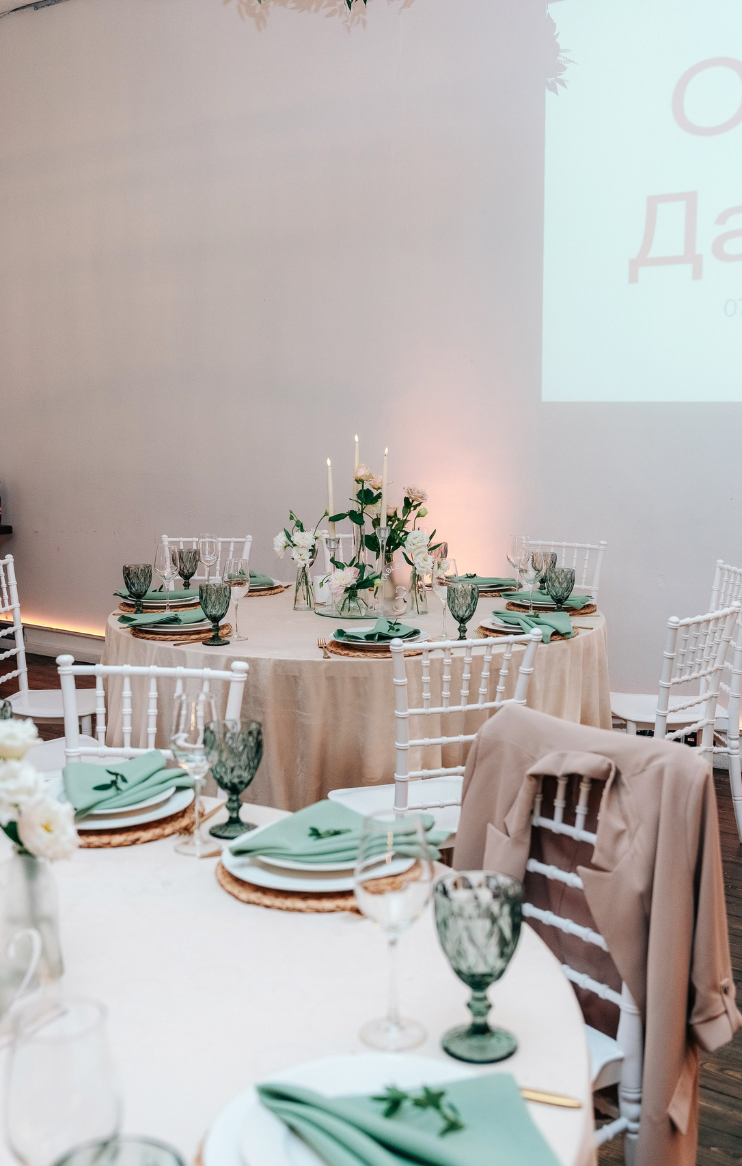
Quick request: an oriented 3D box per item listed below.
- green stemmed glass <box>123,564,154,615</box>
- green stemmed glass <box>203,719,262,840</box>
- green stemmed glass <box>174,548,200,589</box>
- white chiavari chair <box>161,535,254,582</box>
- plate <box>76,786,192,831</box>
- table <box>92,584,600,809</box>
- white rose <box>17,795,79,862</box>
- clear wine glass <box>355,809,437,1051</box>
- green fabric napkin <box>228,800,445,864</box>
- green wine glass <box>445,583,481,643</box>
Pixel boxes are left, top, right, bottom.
[{"bbox_3d":[-0.747,0.030,3.749,0.088,0.170,0.088,0,8,0],"label":"green stemmed glass"},{"bbox_3d":[-0.210,0.297,1.782,0.088,0.170,0.088,0,8,0],"label":"green stemmed glass"},{"bbox_3d":[-0.666,-0.037,4.239,0.088,0.170,0.088,0,8,0],"label":"green stemmed glass"},{"bbox_3d":[-0.698,0.280,4.837,0.400,0.920,0.440,0,8,-1],"label":"white chiavari chair"},{"bbox_3d":[-0.428,0.357,1.877,0.275,0.023,0.275,1,8,0],"label":"plate"},{"bbox_3d":[-0.044,0.464,3.909,1.680,0.760,1.680,0,8,0],"label":"table"},{"bbox_3d":[-0.364,0.277,1.315,0.070,0.068,0.058,-2,9,-16],"label":"white rose"},{"bbox_3d":[0.025,0.361,1.221,0.084,0.242,0.084,1,8,0],"label":"clear wine glass"},{"bbox_3d":[-0.040,0.374,1.734,0.310,0.045,0.285,-7,11,-41],"label":"green fabric napkin"},{"bbox_3d":[0.259,0.089,3.284,0.088,0.170,0.088,0,8,0],"label":"green wine glass"}]

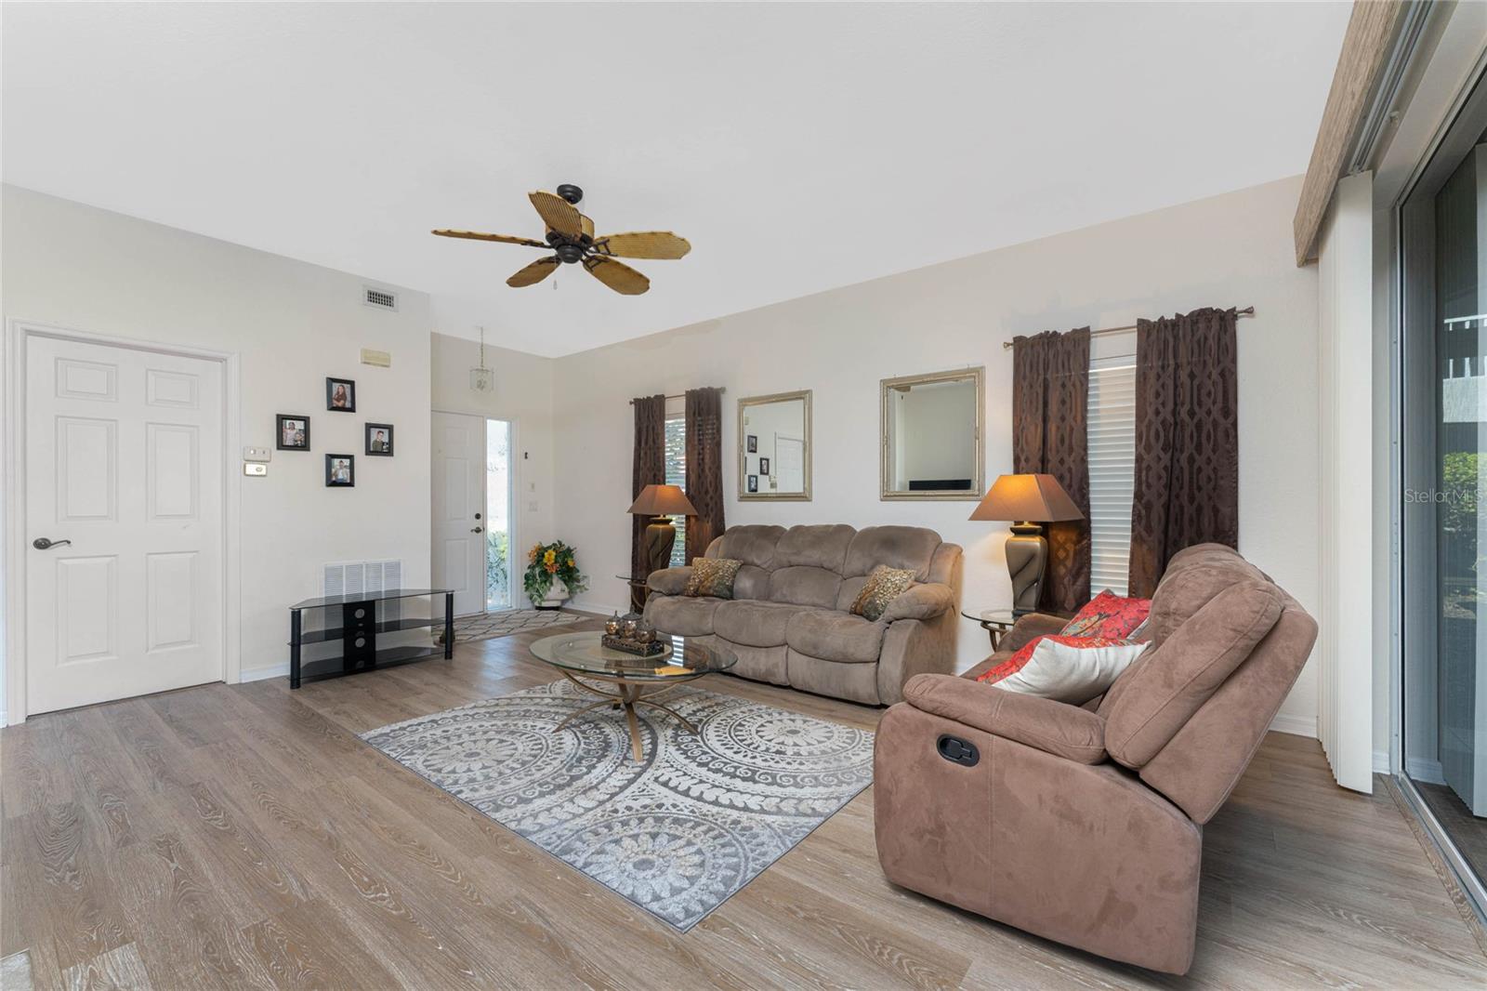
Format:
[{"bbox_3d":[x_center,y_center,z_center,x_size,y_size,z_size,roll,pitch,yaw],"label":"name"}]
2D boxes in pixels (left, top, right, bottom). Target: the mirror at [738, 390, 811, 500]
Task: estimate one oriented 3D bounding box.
[{"bbox_3d":[0.249,-0.380,4.649,0.706,0.853,0.030,0,0,36],"label":"mirror"}]

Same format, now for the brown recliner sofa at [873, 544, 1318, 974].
[{"bbox_3d":[1.219,0.693,2.150,1.060,1.020,1.470,0,0,29],"label":"brown recliner sofa"}]

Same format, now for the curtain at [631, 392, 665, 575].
[{"bbox_3d":[-0.893,0.136,5.420,0.410,2.120,0.100,0,0,37],"label":"curtain"}]

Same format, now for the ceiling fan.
[{"bbox_3d":[-0.900,-1.370,2.980,1.250,0.400,1.250,0,0,36],"label":"ceiling fan"}]

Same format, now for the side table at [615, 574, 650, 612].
[{"bbox_3d":[-0.700,0.934,4.870,0.650,0.550,0.650,0,0,37],"label":"side table"}]

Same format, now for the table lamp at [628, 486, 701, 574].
[{"bbox_3d":[-0.685,0.297,4.870,0.445,0.765,0.445,0,0,-36],"label":"table lamp"}]

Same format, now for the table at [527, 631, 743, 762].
[{"bbox_3d":[-0.580,0.992,2.915,1.155,0.427,0.715,0,0,29],"label":"table"}]

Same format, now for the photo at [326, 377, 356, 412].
[{"bbox_3d":[-2.845,-0.704,4.090,0.020,0.226,0.170,0,-1,39],"label":"photo"}]

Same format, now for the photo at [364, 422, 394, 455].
[{"bbox_3d":[-2.721,-0.418,4.335,0.022,0.240,0.190,0,0,39],"label":"photo"}]

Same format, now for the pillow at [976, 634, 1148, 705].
[{"bbox_3d":[1.100,0.592,1.980,0.420,0.140,0.400,4,-42,-8],"label":"pillow"}]

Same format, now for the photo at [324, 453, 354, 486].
[{"bbox_3d":[-2.881,-0.176,4.138,0.022,0.235,0.180,0,0,39],"label":"photo"}]

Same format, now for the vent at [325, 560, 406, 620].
[{"bbox_3d":[-2.757,0.747,4.199,0.020,0.540,0.524,0,-1,39],"label":"vent"}]

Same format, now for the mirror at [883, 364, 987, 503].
[{"bbox_3d":[1.264,-0.390,3.904,0.703,0.862,0.030,0,0,36],"label":"mirror"}]

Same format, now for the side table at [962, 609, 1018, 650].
[{"bbox_3d":[1.543,0.929,3.170,0.650,0.550,0.650,0,0,37],"label":"side table"}]

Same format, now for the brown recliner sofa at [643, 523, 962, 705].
[{"bbox_3d":[0.291,0.698,3.961,2.100,0.990,0.930,0,0,36],"label":"brown recliner sofa"}]

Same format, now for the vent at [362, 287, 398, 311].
[{"bbox_3d":[-2.718,-1.473,4.342,0.020,0.150,0.245,0,0,39],"label":"vent"}]

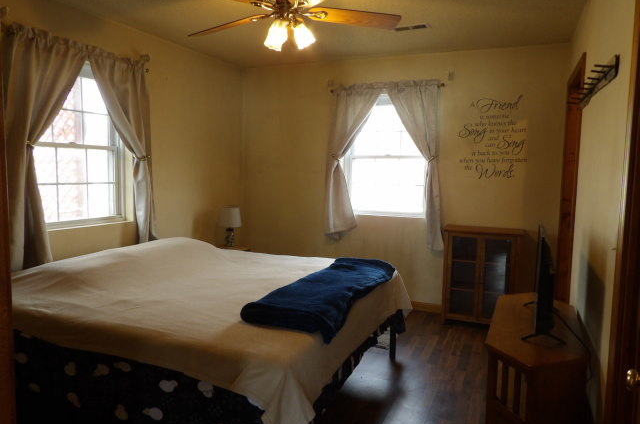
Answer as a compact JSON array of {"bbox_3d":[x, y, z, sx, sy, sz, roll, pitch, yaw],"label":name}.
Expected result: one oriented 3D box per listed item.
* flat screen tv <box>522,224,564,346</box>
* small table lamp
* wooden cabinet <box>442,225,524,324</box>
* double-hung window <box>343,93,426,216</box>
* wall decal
[{"bbox_3d":[1.176,0.341,2.342,0.180,0.490,0.720,3,6,26],"label":"flat screen tv"},{"bbox_3d":[-0.900,0.144,4.460,0.232,0.410,0.232,1,5,0],"label":"small table lamp"},{"bbox_3d":[1.421,0.576,3.893,0.644,0.866,0.285,3,5,24],"label":"wooden cabinet"},{"bbox_3d":[0.636,-0.553,4.382,0.860,1.190,0.090,3,5,24],"label":"double-hung window"},{"bbox_3d":[1.526,-0.653,3.940,0.610,0.740,0.010,3,5,24],"label":"wall decal"}]

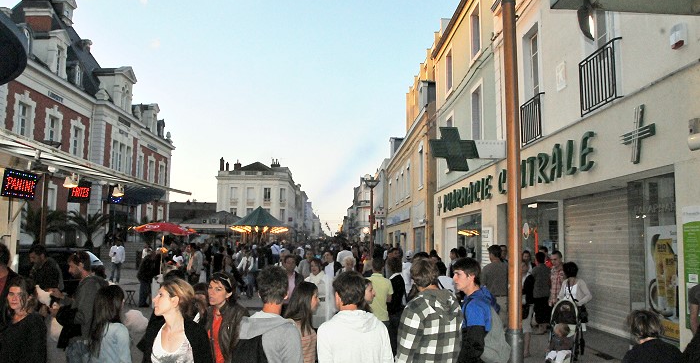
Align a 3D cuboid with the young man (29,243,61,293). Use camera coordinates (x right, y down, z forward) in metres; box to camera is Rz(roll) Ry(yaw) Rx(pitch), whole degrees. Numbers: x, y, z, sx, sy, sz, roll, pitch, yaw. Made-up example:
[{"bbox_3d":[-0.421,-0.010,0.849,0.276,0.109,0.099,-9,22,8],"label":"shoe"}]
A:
[{"bbox_3d":[-3.453,1.600,5.897,0.420,1.760,0.520,5,-8,-36],"label":"young man"}]

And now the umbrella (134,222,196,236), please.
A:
[{"bbox_3d":[-5.256,1.335,14.900,1.950,0.420,1.950,0,-6,0],"label":"umbrella"}]

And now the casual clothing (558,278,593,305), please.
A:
[{"bbox_3d":[3.311,1.637,7.700,0.490,0.470,0.300,-3,-8,28],"label":"casual clothing"}]

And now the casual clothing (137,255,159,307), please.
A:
[{"bbox_3d":[-5.715,2.822,14.800,0.500,1.480,0.520,3,-7,-25],"label":"casual clothing"}]

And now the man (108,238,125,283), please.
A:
[{"bbox_3d":[-9.173,3.103,20.600,0.520,1.780,0.330,3,-7,-25],"label":"man"}]

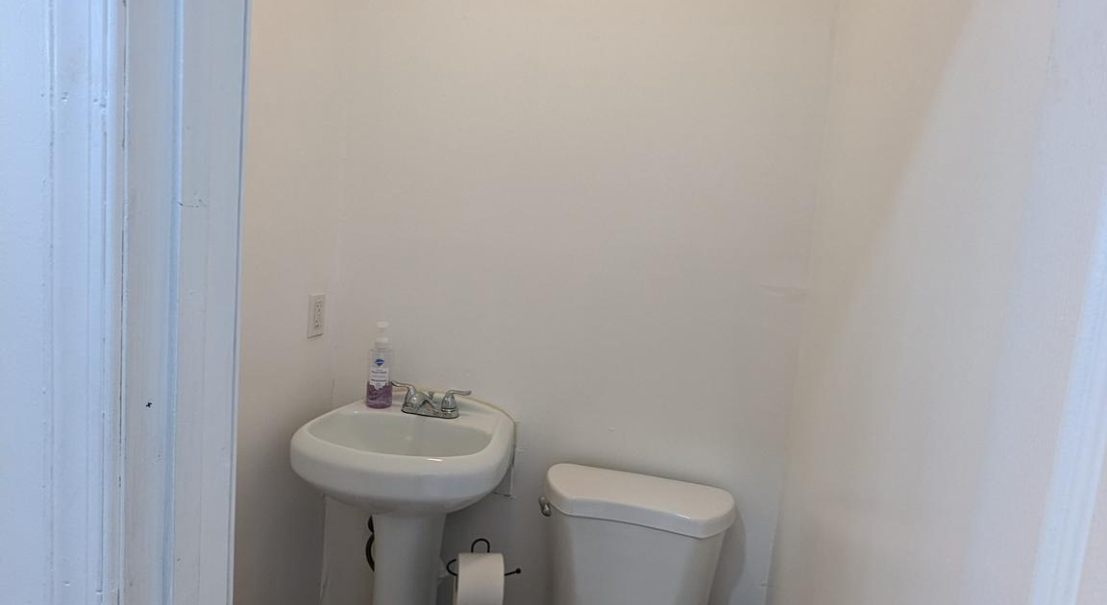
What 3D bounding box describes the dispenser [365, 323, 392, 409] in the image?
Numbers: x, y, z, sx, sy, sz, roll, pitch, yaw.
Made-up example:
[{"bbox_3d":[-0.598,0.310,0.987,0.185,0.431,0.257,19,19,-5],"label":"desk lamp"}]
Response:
[{"bbox_3d":[-0.427,0.156,1.713,0.065,0.215,0.059,4,7,-8],"label":"dispenser"}]

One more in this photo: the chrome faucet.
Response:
[{"bbox_3d":[-0.303,0.247,1.694,0.210,0.065,0.110,6,7,13],"label":"chrome faucet"}]

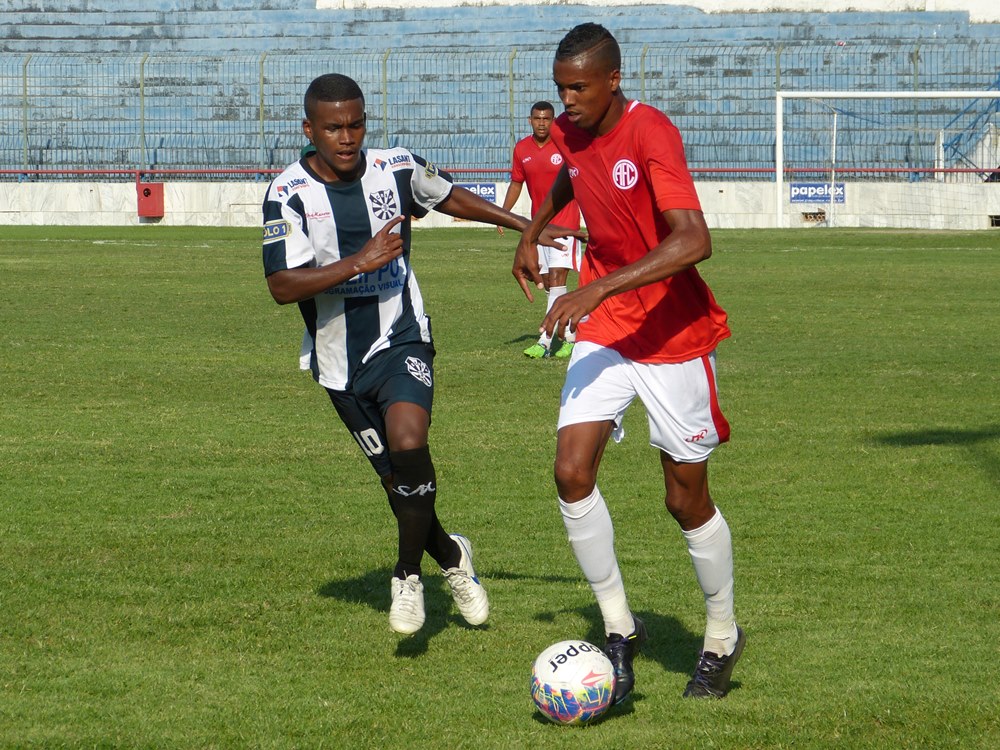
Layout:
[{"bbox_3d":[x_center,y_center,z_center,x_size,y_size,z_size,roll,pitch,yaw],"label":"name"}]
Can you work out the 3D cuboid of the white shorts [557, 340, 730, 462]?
[{"bbox_3d":[0.393,0.045,12.020,0.420,0.400,0.330,0,7,25],"label":"white shorts"}]

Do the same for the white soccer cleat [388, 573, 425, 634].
[{"bbox_3d":[-0.276,0.677,12.950,0.100,0.110,0.280,0,15,-2],"label":"white soccer cleat"}]

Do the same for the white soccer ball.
[{"bbox_3d":[0.191,0.800,11.400,0.220,0.220,0.220,0,3,0],"label":"white soccer ball"}]

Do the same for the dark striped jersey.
[{"bbox_3d":[-0.436,-0.321,13.250,0.520,0.690,0.310,-6,11,7],"label":"dark striped jersey"}]

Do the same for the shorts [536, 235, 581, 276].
[{"bbox_3d":[0.423,-0.899,31.200,0.340,0.400,0.260,1,3,22],"label":"shorts"}]

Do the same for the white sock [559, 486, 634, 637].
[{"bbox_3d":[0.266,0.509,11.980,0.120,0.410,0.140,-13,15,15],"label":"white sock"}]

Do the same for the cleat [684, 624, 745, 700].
[{"bbox_3d":[0.590,0.788,12.080,0.100,0.110,0.285,1,23,22],"label":"cleat"}]

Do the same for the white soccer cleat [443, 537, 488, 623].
[{"bbox_3d":[-0.107,0.636,13.600,0.100,0.280,0.110,-16,-40,3],"label":"white soccer cleat"}]

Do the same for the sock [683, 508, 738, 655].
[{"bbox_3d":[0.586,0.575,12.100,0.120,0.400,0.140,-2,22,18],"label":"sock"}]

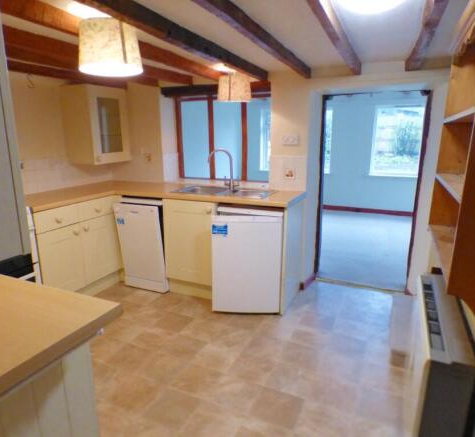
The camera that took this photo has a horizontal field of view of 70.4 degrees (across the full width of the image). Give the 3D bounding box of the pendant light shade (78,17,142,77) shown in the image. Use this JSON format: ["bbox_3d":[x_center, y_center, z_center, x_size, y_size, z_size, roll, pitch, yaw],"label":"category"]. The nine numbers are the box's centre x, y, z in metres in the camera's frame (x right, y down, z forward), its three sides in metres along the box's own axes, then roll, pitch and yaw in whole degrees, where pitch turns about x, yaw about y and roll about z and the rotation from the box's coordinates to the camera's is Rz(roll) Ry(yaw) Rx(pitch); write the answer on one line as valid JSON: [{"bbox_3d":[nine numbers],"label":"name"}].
[{"bbox_3d":[-0.612,-0.815,1.623,0.295,0.197,0.295,0,14,0],"label":"pendant light shade"}]

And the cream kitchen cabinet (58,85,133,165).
[{"bbox_3d":[-1.448,-0.958,3.523,0.353,0.746,0.517,6,15,23],"label":"cream kitchen cabinet"}]

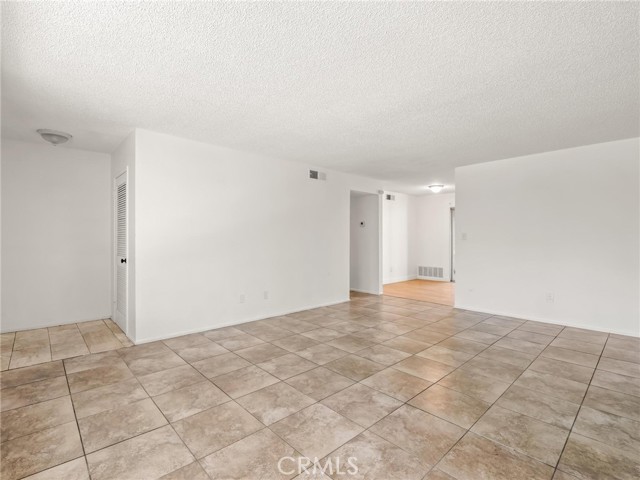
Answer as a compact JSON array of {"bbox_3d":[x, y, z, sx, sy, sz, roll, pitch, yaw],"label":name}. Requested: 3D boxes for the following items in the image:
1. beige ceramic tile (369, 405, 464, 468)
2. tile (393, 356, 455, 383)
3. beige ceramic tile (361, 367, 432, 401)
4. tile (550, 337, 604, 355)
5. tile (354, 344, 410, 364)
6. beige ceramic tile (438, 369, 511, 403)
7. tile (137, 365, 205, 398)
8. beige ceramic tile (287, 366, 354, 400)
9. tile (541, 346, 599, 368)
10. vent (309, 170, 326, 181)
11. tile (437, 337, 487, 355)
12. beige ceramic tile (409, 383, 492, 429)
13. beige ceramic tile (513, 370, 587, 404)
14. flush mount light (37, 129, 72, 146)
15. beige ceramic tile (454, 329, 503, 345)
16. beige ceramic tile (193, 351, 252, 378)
[{"bbox_3d":[0.602,1.192,1.845,0.440,0.012,0.440,0,0,-43],"label":"beige ceramic tile"},{"bbox_3d":[0.943,1.170,2.693,0.437,0.012,0.437,0,0,-42],"label":"tile"},{"bbox_3d":[0.623,1.169,2.402,0.437,0.012,0.437,0,0,-42],"label":"beige ceramic tile"},{"bbox_3d":[2.980,1.232,3.447,0.450,0.015,0.450,0,0,-43],"label":"tile"},{"bbox_3d":[0.667,1.214,3.139,0.446,0.012,0.446,0,0,-43],"label":"tile"},{"bbox_3d":[1.305,1.227,2.519,0.450,0.015,0.450,0,0,-43],"label":"beige ceramic tile"},{"bbox_3d":[-1.304,1.227,2.610,0.450,0.015,0.450,0,0,-43],"label":"tile"},{"bbox_3d":[0.004,1.194,2.501,0.440,0.012,0.440,0,0,-43],"label":"beige ceramic tile"},{"bbox_3d":[2.617,1.230,3.114,0.450,0.015,0.450,0,0,-43],"label":"tile"},{"bbox_3d":[-0.020,-1.103,5.077,0.420,0.170,0.020,0,0,-42],"label":"vent"},{"bbox_3d":[1.637,1.215,3.437,0.446,0.012,0.446,0,0,-43],"label":"tile"},{"bbox_3d":[0.919,1.167,2.090,0.437,0.012,0.437,0,0,-42],"label":"beige ceramic tile"},{"bbox_3d":[1.854,1.167,2.342,0.437,0.012,0.437,0,0,-42],"label":"beige ceramic tile"},{"bbox_3d":[-3.175,-1.200,3.550,0.320,0.145,0.320,0,0,0],"label":"flush mount light"},{"bbox_3d":[1.900,1.174,3.578,0.437,0.012,0.437,0,0,-42],"label":"beige ceramic tile"},{"bbox_3d":[-0.963,1.229,2.919,0.450,0.015,0.450,0,0,-43],"label":"beige ceramic tile"}]

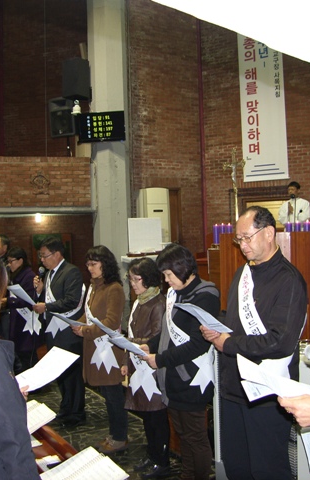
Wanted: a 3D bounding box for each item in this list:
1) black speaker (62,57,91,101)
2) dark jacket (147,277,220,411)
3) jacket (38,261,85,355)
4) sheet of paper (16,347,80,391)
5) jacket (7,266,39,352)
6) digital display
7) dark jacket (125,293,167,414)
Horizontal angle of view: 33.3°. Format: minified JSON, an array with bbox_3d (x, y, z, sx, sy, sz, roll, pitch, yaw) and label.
[{"bbox_3d":[-1.258,-2.589,8.300,0.370,0.650,0.350,-4,-3,42],"label":"black speaker"},{"bbox_3d":[0.161,0.589,2.920,0.400,0.760,0.470,-1,-3,-32],"label":"dark jacket"},{"bbox_3d":[-0.831,0.600,4.600,0.390,0.820,0.470,0,-3,-37],"label":"jacket"},{"bbox_3d":[-0.431,0.500,2.000,0.280,0.050,0.210,-38,27,-18],"label":"sheet of paper"},{"bbox_3d":[-1.318,0.691,5.150,0.330,0.860,0.430,-1,-3,-30],"label":"jacket"},{"bbox_3d":[-0.842,-1.779,8.150,0.750,0.460,0.090,-2,3,5],"label":"digital display"},{"bbox_3d":[-0.059,0.782,3.600,0.310,0.840,0.420,-1,-3,-25],"label":"dark jacket"}]

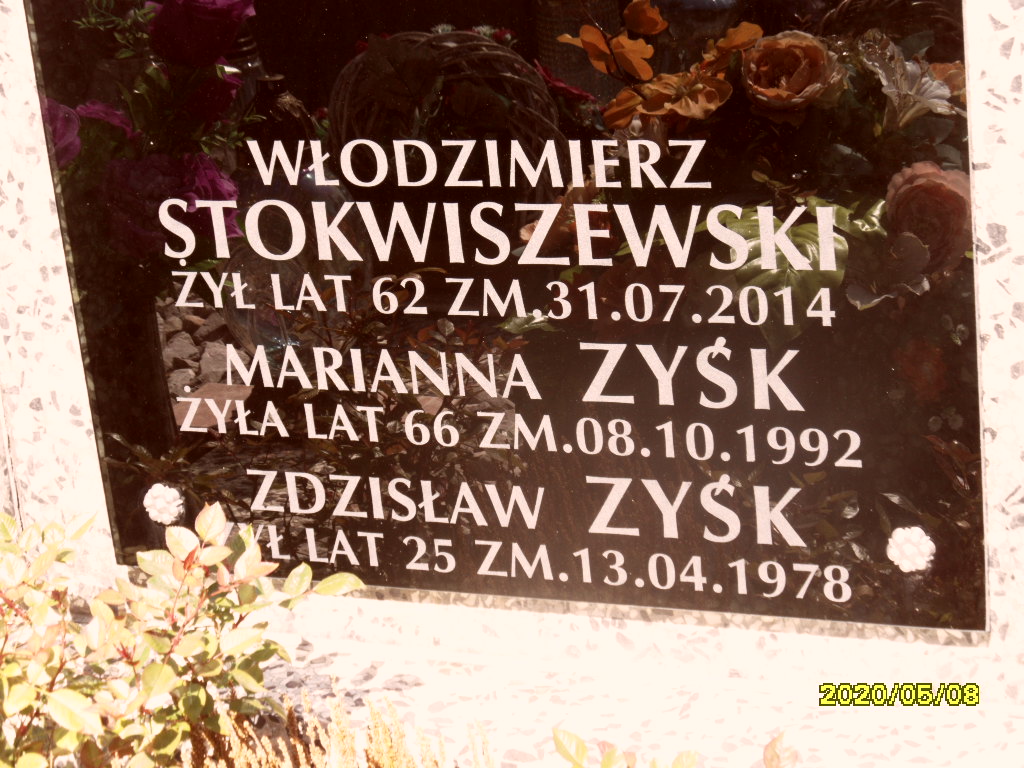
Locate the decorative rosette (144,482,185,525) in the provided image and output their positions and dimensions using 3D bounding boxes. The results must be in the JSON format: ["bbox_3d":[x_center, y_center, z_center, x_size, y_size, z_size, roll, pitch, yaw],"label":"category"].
[{"bbox_3d":[-0.215,0.074,1.465,0.027,0.027,0.011,2,20,23],"label":"decorative rosette"}]

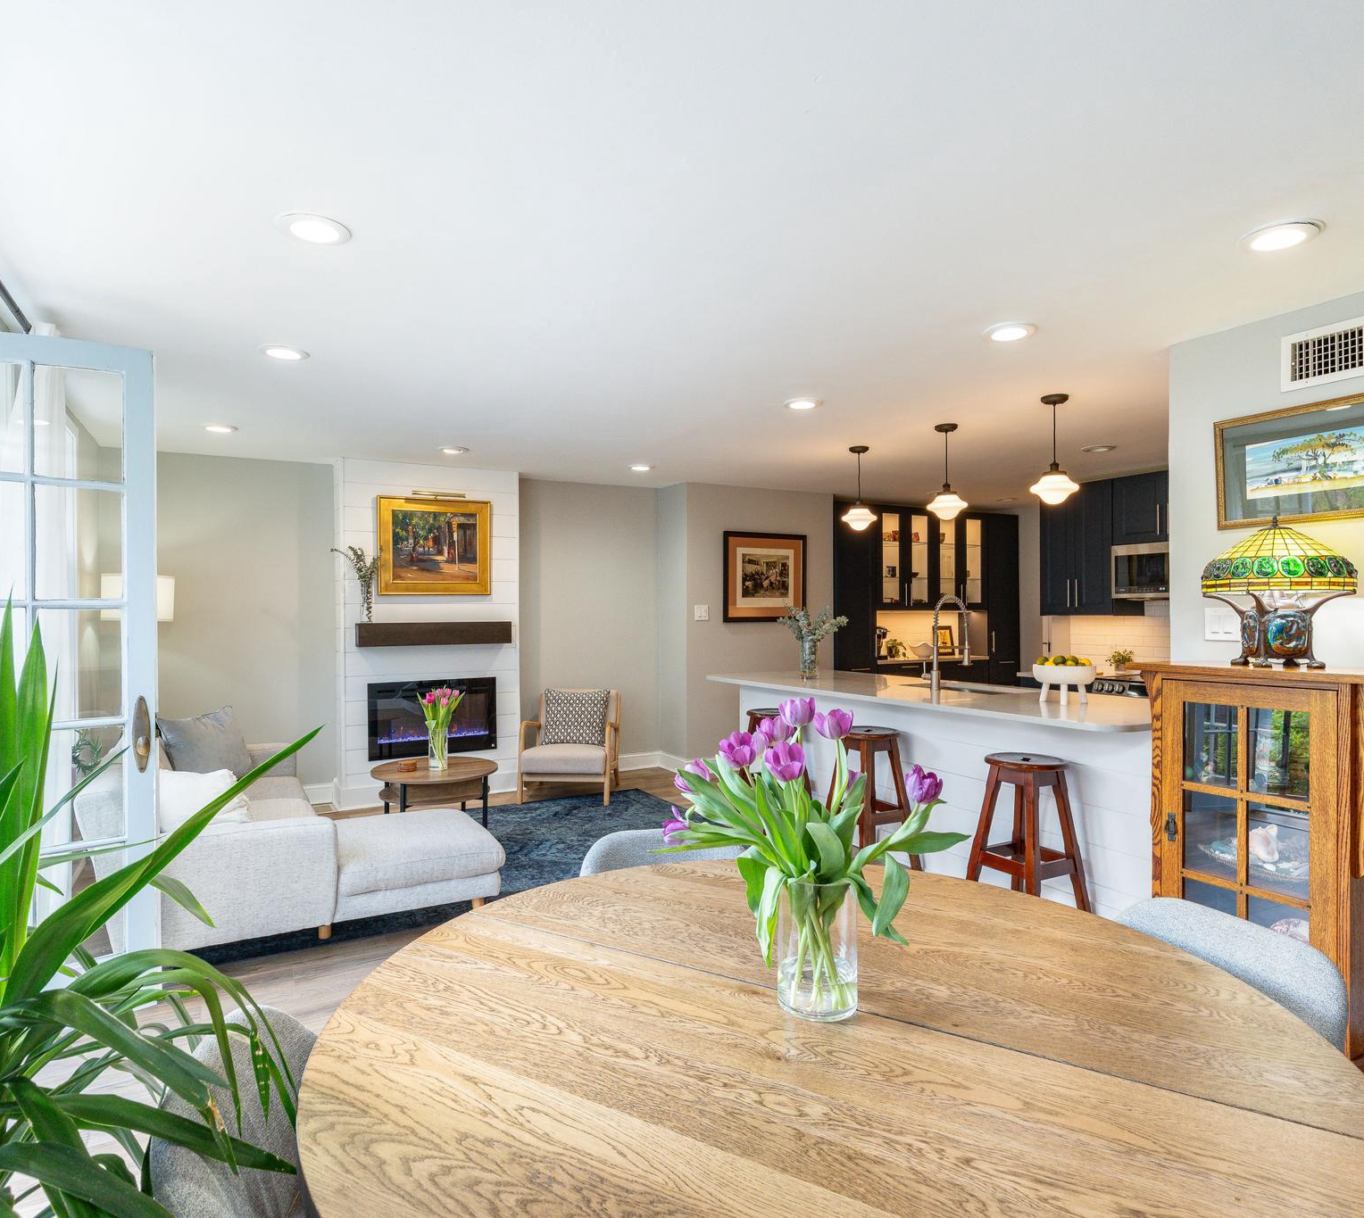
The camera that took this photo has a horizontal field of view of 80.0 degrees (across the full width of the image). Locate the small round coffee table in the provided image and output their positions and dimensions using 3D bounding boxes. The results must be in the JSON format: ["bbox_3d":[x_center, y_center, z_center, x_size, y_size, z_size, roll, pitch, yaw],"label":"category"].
[{"bbox_3d":[-1.482,1.177,4.871,0.755,0.440,0.755,0,0,0],"label":"small round coffee table"}]

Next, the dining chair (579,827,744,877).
[{"bbox_3d":[0.020,1.013,1.985,0.510,0.800,0.560,0,0,-16],"label":"dining chair"}]

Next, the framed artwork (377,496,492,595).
[{"bbox_3d":[-1.792,-0.449,5.929,0.795,0.695,0.050,0,0,-29],"label":"framed artwork"}]

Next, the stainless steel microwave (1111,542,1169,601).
[{"bbox_3d":[3.399,-0.253,5.497,0.400,0.390,0.745,0,0,-29],"label":"stainless steel microwave"}]

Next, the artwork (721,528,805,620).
[{"bbox_3d":[0.740,-0.265,7.082,0.885,0.775,0.035,0,0,-30],"label":"artwork"}]

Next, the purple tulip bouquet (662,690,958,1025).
[{"bbox_3d":[0.225,0.400,1.333,0.480,0.500,0.420,0,0,0],"label":"purple tulip bouquet"}]

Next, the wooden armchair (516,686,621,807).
[{"bbox_3d":[-0.803,0.995,6.028,0.670,0.770,0.740,0,0,5],"label":"wooden armchair"}]

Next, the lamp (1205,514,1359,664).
[{"bbox_3d":[1.949,-0.057,2.649,0.415,0.500,0.415,0,0,-30],"label":"lamp"}]

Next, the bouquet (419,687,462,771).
[{"bbox_3d":[-1.458,0.712,4.874,0.275,0.490,0.250,0,0,-29],"label":"bouquet"}]

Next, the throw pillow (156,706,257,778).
[{"bbox_3d":[-2.690,0.785,4.601,0.150,0.460,0.470,-22,-10,26],"label":"throw pillow"}]

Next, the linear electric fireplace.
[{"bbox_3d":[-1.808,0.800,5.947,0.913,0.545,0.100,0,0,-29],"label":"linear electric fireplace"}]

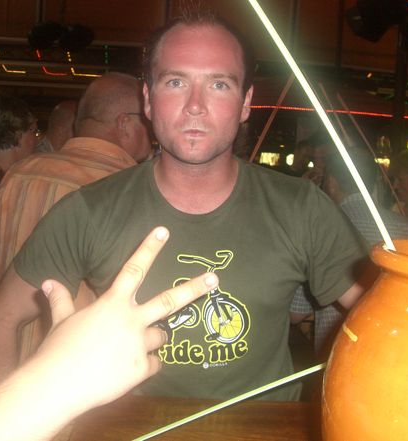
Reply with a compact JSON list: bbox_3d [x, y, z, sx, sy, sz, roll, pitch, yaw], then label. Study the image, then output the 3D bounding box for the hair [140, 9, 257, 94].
[{"bbox_3d":[-0.010,-0.250,1.060,0.178,0.170,0.200,2,7,1],"label":"hair"}]

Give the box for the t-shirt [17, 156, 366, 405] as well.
[{"bbox_3d":[-0.022,0.165,1.110,0.580,0.560,0.290,0,7,-2],"label":"t-shirt"}]

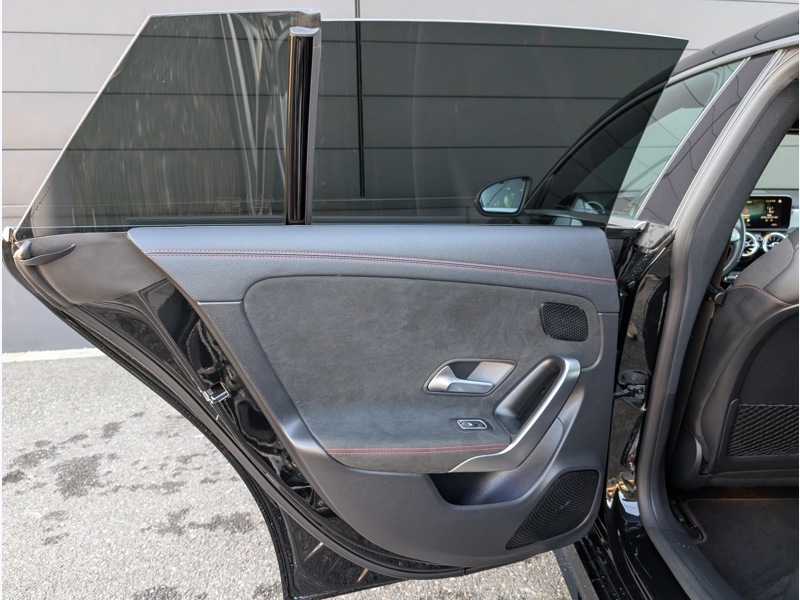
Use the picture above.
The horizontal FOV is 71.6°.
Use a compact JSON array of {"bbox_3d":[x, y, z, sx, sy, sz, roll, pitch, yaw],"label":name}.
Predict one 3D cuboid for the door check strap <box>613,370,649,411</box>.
[{"bbox_3d":[0.488,0.192,1.175,0.075,0.080,0.065,-1,13,-3],"label":"door check strap"}]

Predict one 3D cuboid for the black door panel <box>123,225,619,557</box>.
[{"bbox_3d":[0.030,0.189,0.934,0.820,0.640,0.140,-6,14,-21],"label":"black door panel"}]

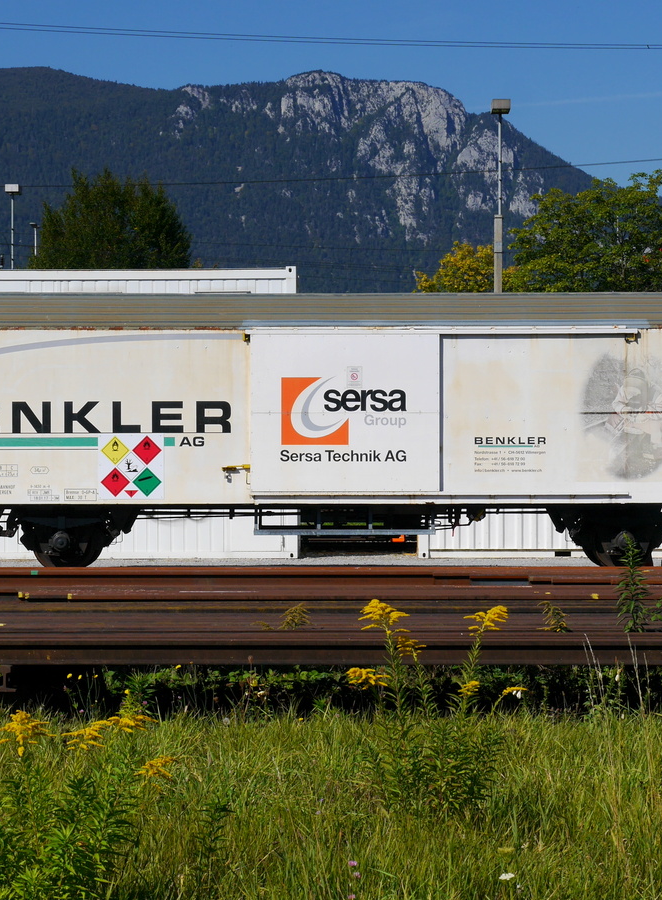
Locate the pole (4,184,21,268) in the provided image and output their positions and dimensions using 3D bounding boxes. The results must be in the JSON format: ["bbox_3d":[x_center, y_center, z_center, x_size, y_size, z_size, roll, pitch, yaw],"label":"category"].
[{"bbox_3d":[-9.933,-3.100,80.000,0.480,10.400,0.700,0,0,0],"label":"pole"}]

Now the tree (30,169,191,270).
[{"bbox_3d":[-7.461,-3.658,88.000,6.000,11.860,6.000,0,-1,0],"label":"tree"}]

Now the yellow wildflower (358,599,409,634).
[{"bbox_3d":[0.221,0.701,10.800,0.220,0.152,0.190,0,-1,0],"label":"yellow wildflower"}]

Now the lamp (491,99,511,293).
[{"bbox_3d":[4.335,-3.481,66.000,0.500,11.120,0.500,0,-1,0],"label":"lamp"}]

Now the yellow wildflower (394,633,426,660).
[{"bbox_3d":[0.316,0.785,10.200,0.119,0.103,0.115,0,0,0],"label":"yellow wildflower"}]

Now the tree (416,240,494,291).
[{"bbox_3d":[3.938,-2.066,78.000,5.000,8.500,5.000,0,-1,0],"label":"tree"}]

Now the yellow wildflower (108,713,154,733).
[{"bbox_3d":[-0.677,0.924,8.700,0.163,0.068,0.140,0,0,0],"label":"yellow wildflower"}]

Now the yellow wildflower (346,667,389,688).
[{"bbox_3d":[0.142,0.887,10.000,0.172,0.086,0.150,0,0,0],"label":"yellow wildflower"}]

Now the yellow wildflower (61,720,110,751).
[{"bbox_3d":[-0.817,0.946,8.500,0.166,0.100,0.135,0,-1,0],"label":"yellow wildflower"}]

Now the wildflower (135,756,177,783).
[{"bbox_3d":[-0.578,1.055,8.500,0.140,0.095,0.125,0,-1,0],"label":"wildflower"}]

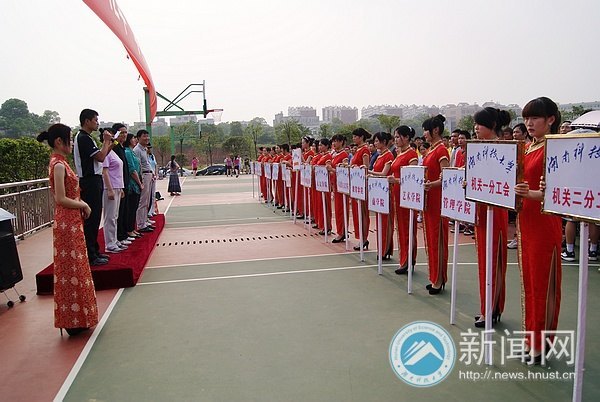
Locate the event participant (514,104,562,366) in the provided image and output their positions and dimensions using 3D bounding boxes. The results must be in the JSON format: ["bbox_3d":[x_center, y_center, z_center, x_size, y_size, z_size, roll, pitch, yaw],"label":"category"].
[{"bbox_3d":[1.548,0.200,3.263,0.360,1.720,0.430,-3,5,-15],"label":"event participant"}]

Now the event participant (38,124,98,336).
[{"bbox_3d":[-1.812,0.235,3.927,0.460,1.650,0.440,-3,5,-15],"label":"event participant"}]

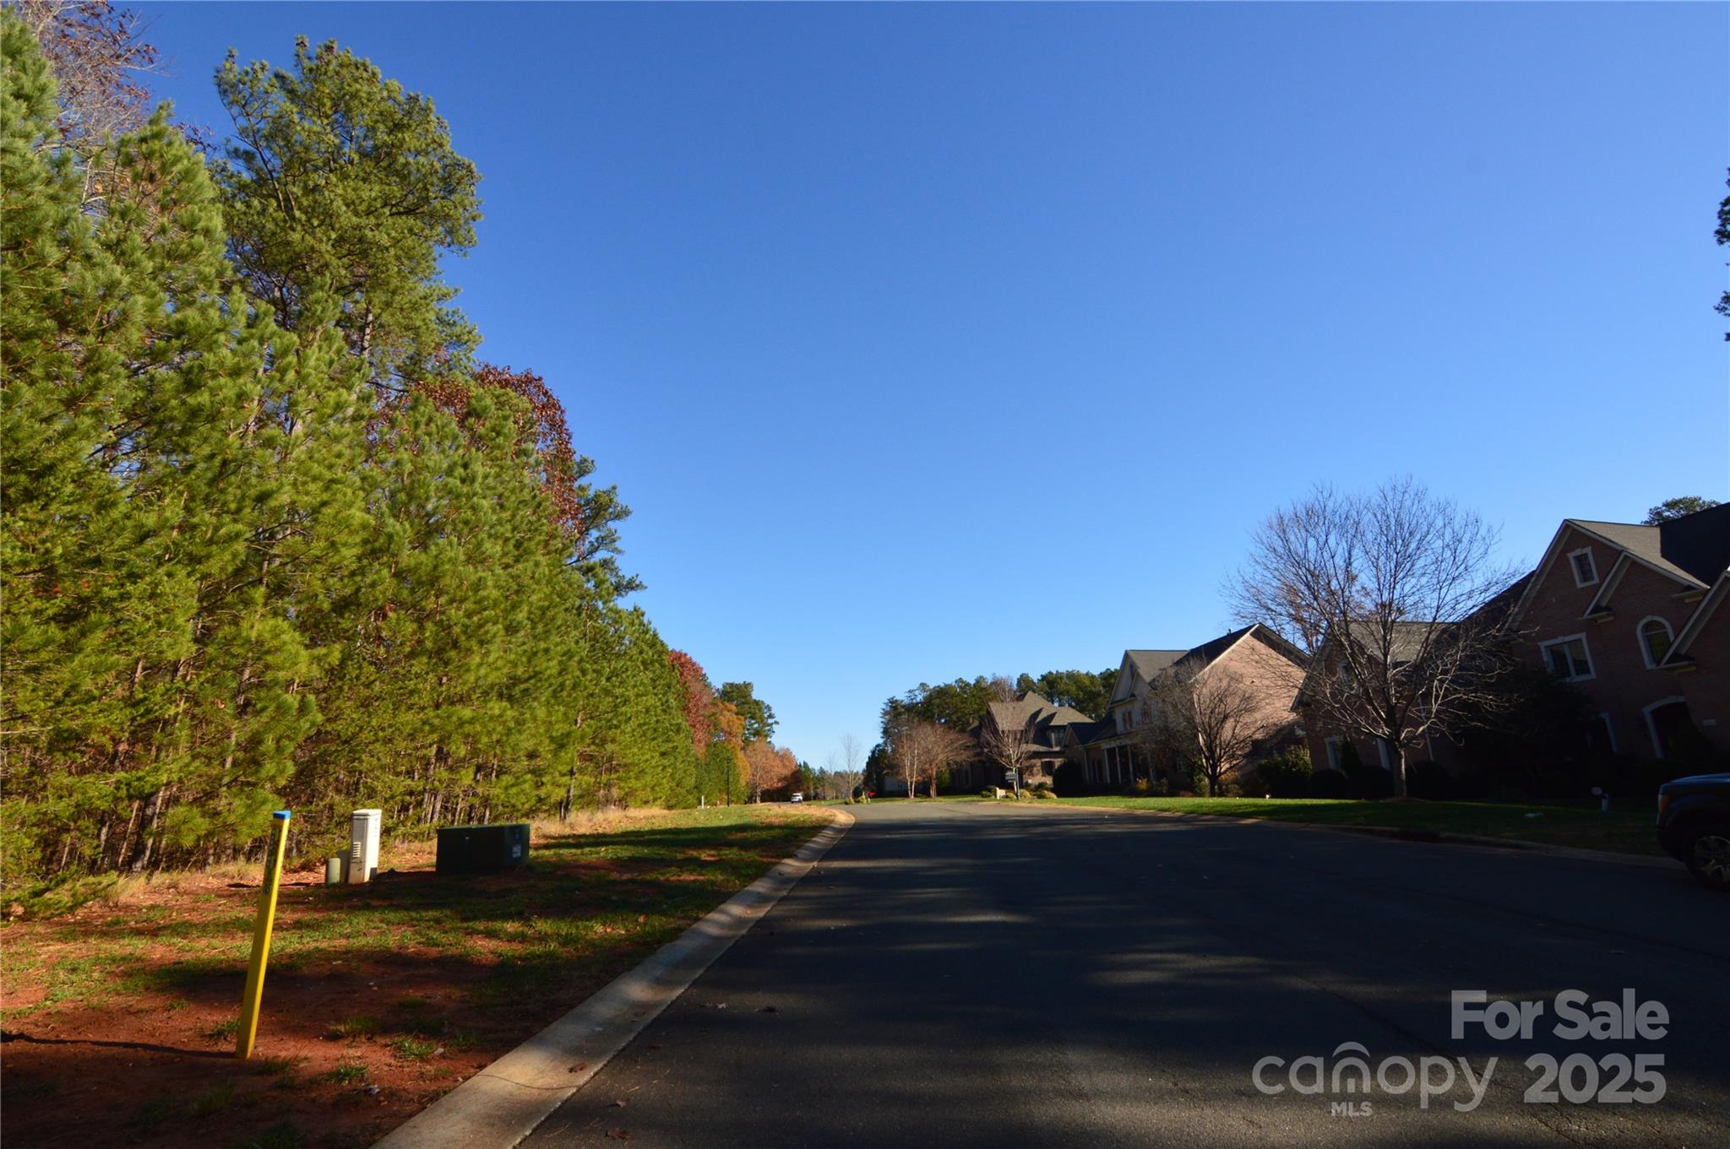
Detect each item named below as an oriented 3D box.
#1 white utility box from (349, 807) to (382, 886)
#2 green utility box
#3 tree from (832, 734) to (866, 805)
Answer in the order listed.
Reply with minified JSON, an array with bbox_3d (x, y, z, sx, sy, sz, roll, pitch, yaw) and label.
[{"bbox_3d":[-8.100,4.420,12.460,0.250,1.070,0.360,-2,-14,-5],"label":"white utility box"},{"bbox_3d":[-6.730,4.850,13.580,1.170,0.720,0.830,-4,-14,7],"label":"green utility box"},{"bbox_3d":[-1.290,15.450,61.000,2.700,5.400,2.600,-2,-15,2],"label":"tree"}]

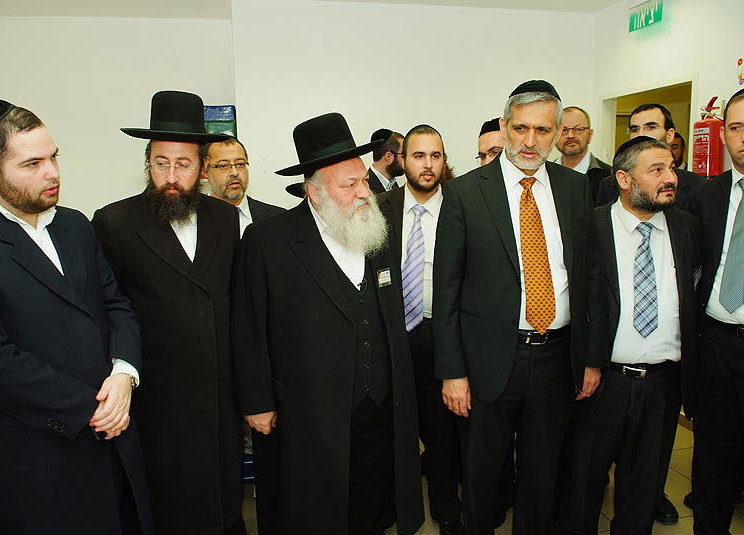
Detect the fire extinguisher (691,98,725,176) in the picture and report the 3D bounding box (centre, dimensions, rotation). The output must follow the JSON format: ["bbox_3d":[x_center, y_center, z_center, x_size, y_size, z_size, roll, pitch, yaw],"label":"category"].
[{"bbox_3d":[1.914,-0.726,3.280,0.160,0.490,0.155,-3,7,-24],"label":"fire extinguisher"}]

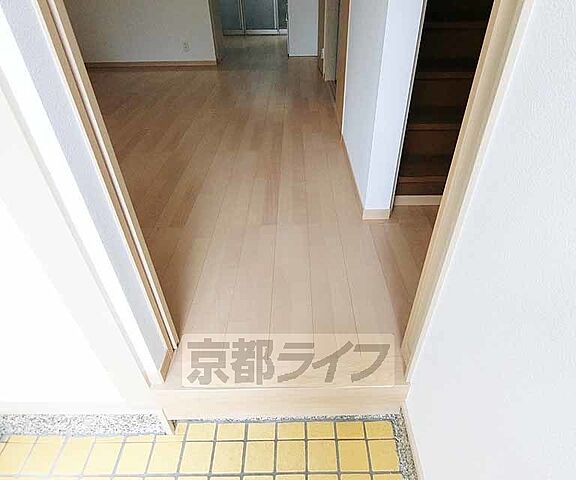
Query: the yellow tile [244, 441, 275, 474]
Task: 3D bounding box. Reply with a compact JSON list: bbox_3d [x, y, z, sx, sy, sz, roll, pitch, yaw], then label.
[{"bbox_3d":[-0.090,0.686,1.038,0.090,0.010,0.087,-1,35,1],"label":"yellow tile"}]

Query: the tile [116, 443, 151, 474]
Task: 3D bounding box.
[{"bbox_3d":[-0.486,0.695,1.046,0.090,0.010,0.087,-1,35,1],"label":"tile"}]

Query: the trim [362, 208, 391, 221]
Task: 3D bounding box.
[{"bbox_3d":[0.483,-0.144,1.801,0.140,0.066,0.012,-1,35,1],"label":"trim"}]

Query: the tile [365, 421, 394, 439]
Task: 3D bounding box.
[{"bbox_3d":[0.306,0.633,1.094,0.091,0.010,0.053,-1,35,1],"label":"tile"}]

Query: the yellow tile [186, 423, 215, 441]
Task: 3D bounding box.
[{"bbox_3d":[-0.290,0.651,1.115,0.093,0.010,0.056,-1,36,1],"label":"yellow tile"}]

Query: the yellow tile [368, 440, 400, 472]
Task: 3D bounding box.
[{"bbox_3d":[0.305,0.682,1.036,0.085,0.010,0.087,-1,36,1],"label":"yellow tile"}]

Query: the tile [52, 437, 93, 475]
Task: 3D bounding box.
[{"bbox_3d":[-0.690,0.701,1.069,0.093,0.010,0.107,-1,36,1],"label":"tile"}]

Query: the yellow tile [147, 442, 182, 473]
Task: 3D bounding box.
[{"bbox_3d":[-0.390,0.699,1.053,0.093,0.010,0.087,-1,36,1],"label":"yellow tile"}]

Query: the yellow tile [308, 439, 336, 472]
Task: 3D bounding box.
[{"bbox_3d":[0.108,0.682,1.034,0.090,0.010,0.087,-1,35,1],"label":"yellow tile"}]

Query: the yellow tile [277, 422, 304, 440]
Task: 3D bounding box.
[{"bbox_3d":[0.009,0.639,1.099,0.091,0.010,0.053,-1,35,1],"label":"yellow tile"}]

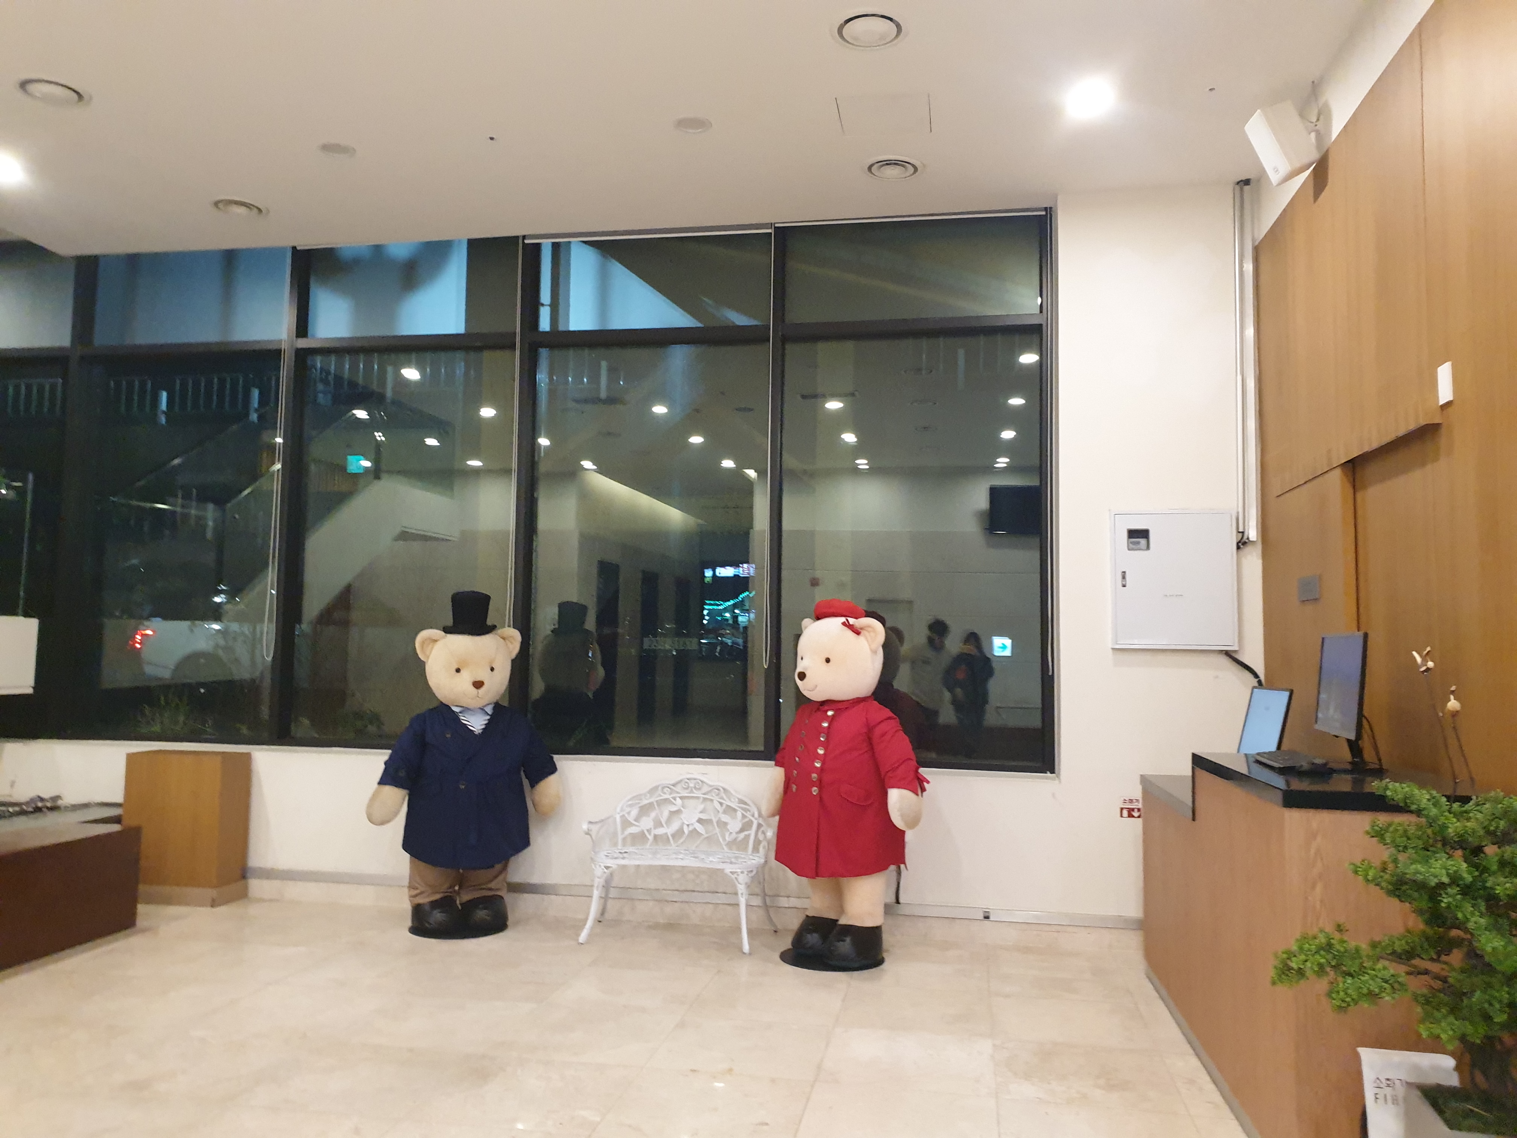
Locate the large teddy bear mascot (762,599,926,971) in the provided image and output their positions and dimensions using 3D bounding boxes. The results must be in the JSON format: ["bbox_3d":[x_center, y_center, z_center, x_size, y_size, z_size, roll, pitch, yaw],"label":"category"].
[{"bbox_3d":[0.405,1.017,5.583,0.920,1.725,0.600,-3,-6,41],"label":"large teddy bear mascot"}]

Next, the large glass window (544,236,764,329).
[{"bbox_3d":[-0.637,-1.712,6.783,1.412,0.565,0.080,0,-4,10],"label":"large glass window"}]

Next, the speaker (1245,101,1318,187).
[{"bbox_3d":[2.272,-1.845,4.942,0.150,0.290,0.143,-21,-9,-6],"label":"speaker"}]

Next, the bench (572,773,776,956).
[{"bbox_3d":[-0.425,1.488,5.866,1.030,0.800,0.530,0,-4,10],"label":"bench"}]

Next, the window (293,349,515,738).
[{"bbox_3d":[-2.151,-0.165,6.929,1.400,2.433,0.080,0,-4,10],"label":"window"}]

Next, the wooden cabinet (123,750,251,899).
[{"bbox_3d":[-3.322,1.492,6.609,0.590,0.842,0.260,0,-4,10],"label":"wooden cabinet"}]

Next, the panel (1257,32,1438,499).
[{"bbox_3d":[2.422,-1.082,4.824,0.060,1.355,2.105,0,-4,10],"label":"panel"}]

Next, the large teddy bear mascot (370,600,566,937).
[{"bbox_3d":[-1.555,1.003,6.042,1.000,1.755,0.620,3,-5,-25],"label":"large teddy bear mascot"}]

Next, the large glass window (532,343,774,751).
[{"bbox_3d":[-0.635,-0.145,6.651,1.422,2.360,0.100,0,-4,10],"label":"large glass window"}]

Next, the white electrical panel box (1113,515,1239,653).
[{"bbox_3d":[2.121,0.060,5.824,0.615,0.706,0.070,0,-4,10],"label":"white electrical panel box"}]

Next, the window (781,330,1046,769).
[{"bbox_3d":[0.857,-0.122,6.386,1.459,2.404,0.100,0,-4,10],"label":"window"}]

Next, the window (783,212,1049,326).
[{"bbox_3d":[0.870,-1.707,6.518,1.465,0.570,0.080,0,-4,10],"label":"window"}]

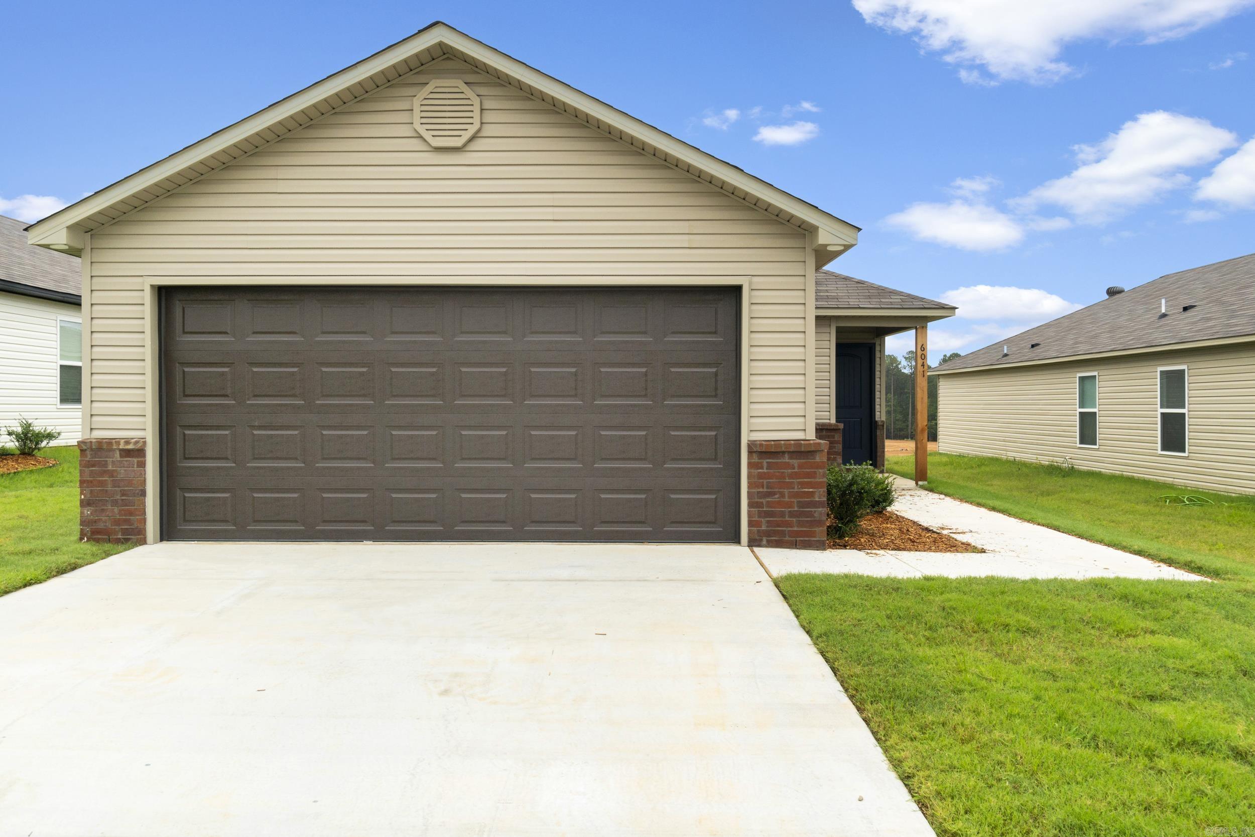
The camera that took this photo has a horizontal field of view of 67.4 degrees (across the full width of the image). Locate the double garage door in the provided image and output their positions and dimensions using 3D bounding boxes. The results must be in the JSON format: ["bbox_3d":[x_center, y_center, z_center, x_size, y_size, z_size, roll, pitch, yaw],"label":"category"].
[{"bbox_3d":[-1.485,-0.037,7.940,4.870,2.140,0.100,0,1,-1],"label":"double garage door"}]

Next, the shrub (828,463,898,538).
[{"bbox_3d":[2.080,0.740,8.750,0.750,0.680,0.800,0,1,-1],"label":"shrub"}]

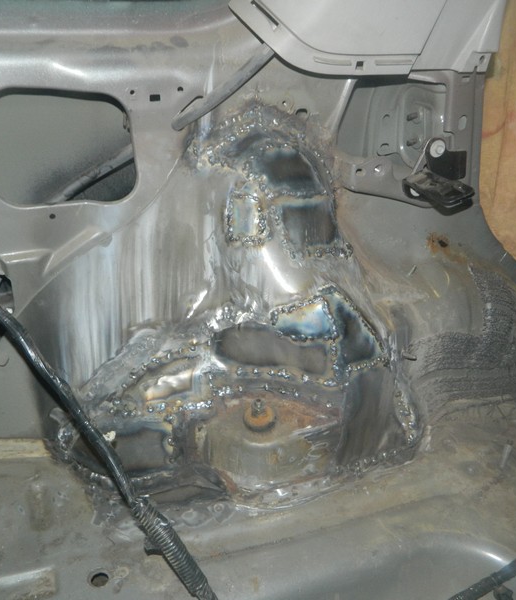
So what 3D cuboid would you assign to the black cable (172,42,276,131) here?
[{"bbox_3d":[-0.047,-0.302,0.930,0.180,0.030,0.036,-40,15,12],"label":"black cable"}]

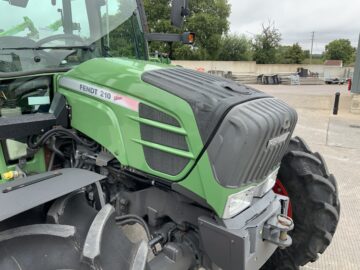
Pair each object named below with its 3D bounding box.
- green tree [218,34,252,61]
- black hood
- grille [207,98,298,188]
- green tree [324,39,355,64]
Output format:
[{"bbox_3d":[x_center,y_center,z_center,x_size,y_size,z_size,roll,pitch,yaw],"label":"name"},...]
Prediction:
[{"bbox_3d":[7.011,-10.188,38.694,4.295,5.155,4.295,2,14,10],"label":"green tree"},{"bbox_3d":[0.139,-0.178,1.596,0.717,0.317,0.530,12,18,42],"label":"black hood"},{"bbox_3d":[0.371,0.029,1.422,0.270,0.421,0.530,12,18,42],"label":"grille"},{"bbox_3d":[31.321,-15.852,59.960,5.891,6.367,5.891,7,15,26],"label":"green tree"}]

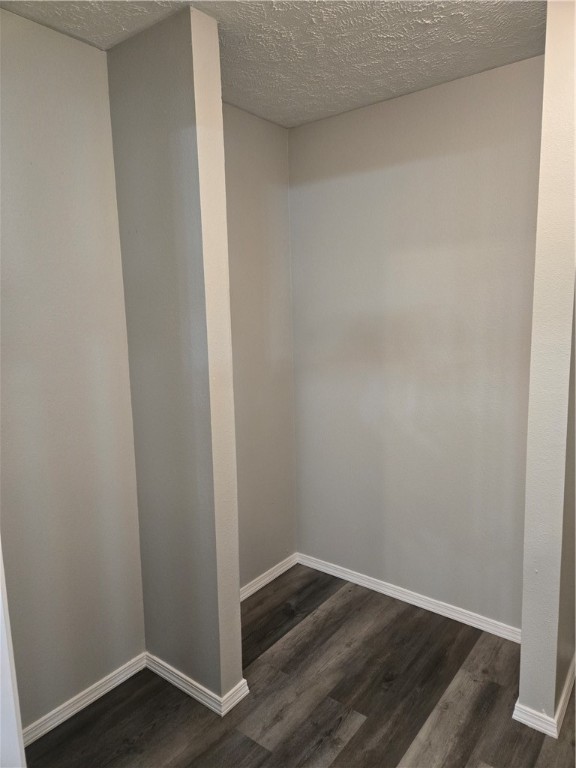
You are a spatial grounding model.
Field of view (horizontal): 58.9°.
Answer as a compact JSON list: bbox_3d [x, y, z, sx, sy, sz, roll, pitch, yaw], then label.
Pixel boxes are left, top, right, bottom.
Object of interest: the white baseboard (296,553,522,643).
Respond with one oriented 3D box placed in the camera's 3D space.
[{"bbox_3d":[0.567,1.073,2.612,1.325,0.057,0.015,5,10,38],"label":"white baseboard"}]

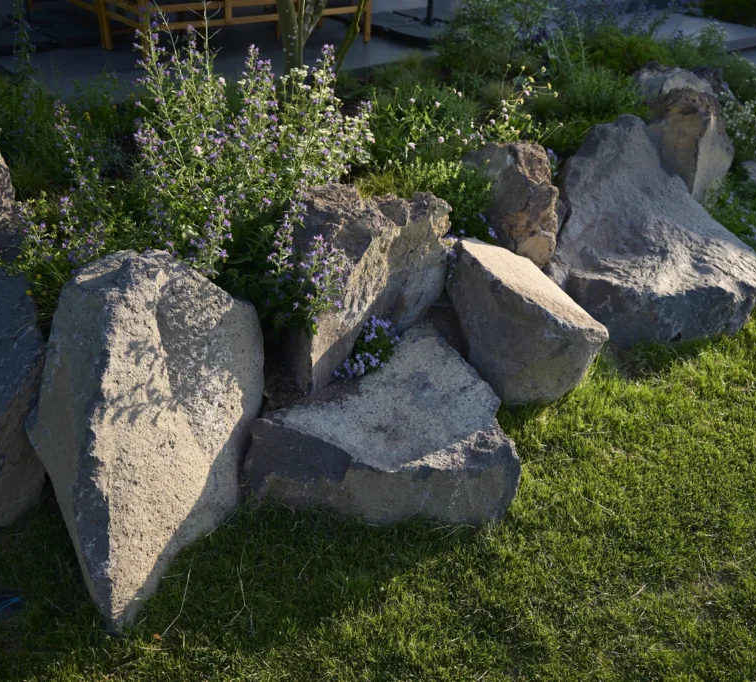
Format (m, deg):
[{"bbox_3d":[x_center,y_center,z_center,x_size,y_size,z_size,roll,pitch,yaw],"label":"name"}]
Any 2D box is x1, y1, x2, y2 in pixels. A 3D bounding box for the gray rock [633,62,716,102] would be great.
[{"bbox_3d":[1.657,-1.342,4.402,0.500,0.360,0.420,11,34,15],"label":"gray rock"}]

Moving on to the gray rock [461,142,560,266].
[{"bbox_3d":[0.518,-0.491,2.997,0.360,0.460,0.360,-9,33,-17],"label":"gray rock"}]

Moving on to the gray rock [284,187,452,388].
[{"bbox_3d":[-0.013,-0.197,2.649,0.580,0.560,0.400,-22,39,-33],"label":"gray rock"}]

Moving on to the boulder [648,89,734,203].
[{"bbox_3d":[1.599,-0.979,4.018,0.430,0.530,0.400,12,34,17],"label":"boulder"}]

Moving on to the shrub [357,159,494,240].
[{"bbox_3d":[0.198,-0.503,2.950,0.500,0.280,0.360,2,32,0],"label":"shrub"}]

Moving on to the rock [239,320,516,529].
[{"bbox_3d":[0.026,0.211,2.542,0.800,0.310,0.700,1,33,0],"label":"rock"}]

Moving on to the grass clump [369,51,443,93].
[{"bbox_3d":[0.191,-1.872,5.539,0.480,0.240,0.420,3,32,1],"label":"grass clump"}]

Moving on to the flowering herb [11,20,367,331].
[{"bbox_3d":[-0.505,-0.445,2.414,1.000,0.860,0.800,2,32,0],"label":"flowering herb"}]

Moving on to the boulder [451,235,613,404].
[{"bbox_3d":[0.493,-0.087,2.624,0.520,0.480,0.400,-6,32,-13],"label":"boulder"}]

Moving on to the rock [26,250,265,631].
[{"bbox_3d":[-0.552,0.178,1.905,0.530,0.730,0.620,2,32,0],"label":"rock"}]

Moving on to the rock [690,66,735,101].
[{"bbox_3d":[1.776,-1.269,4.171,0.280,0.260,0.260,2,32,0],"label":"rock"}]

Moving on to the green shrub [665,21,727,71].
[{"bbox_3d":[2.086,-1.810,5.047,0.400,0.310,0.370,12,34,16],"label":"green shrub"}]

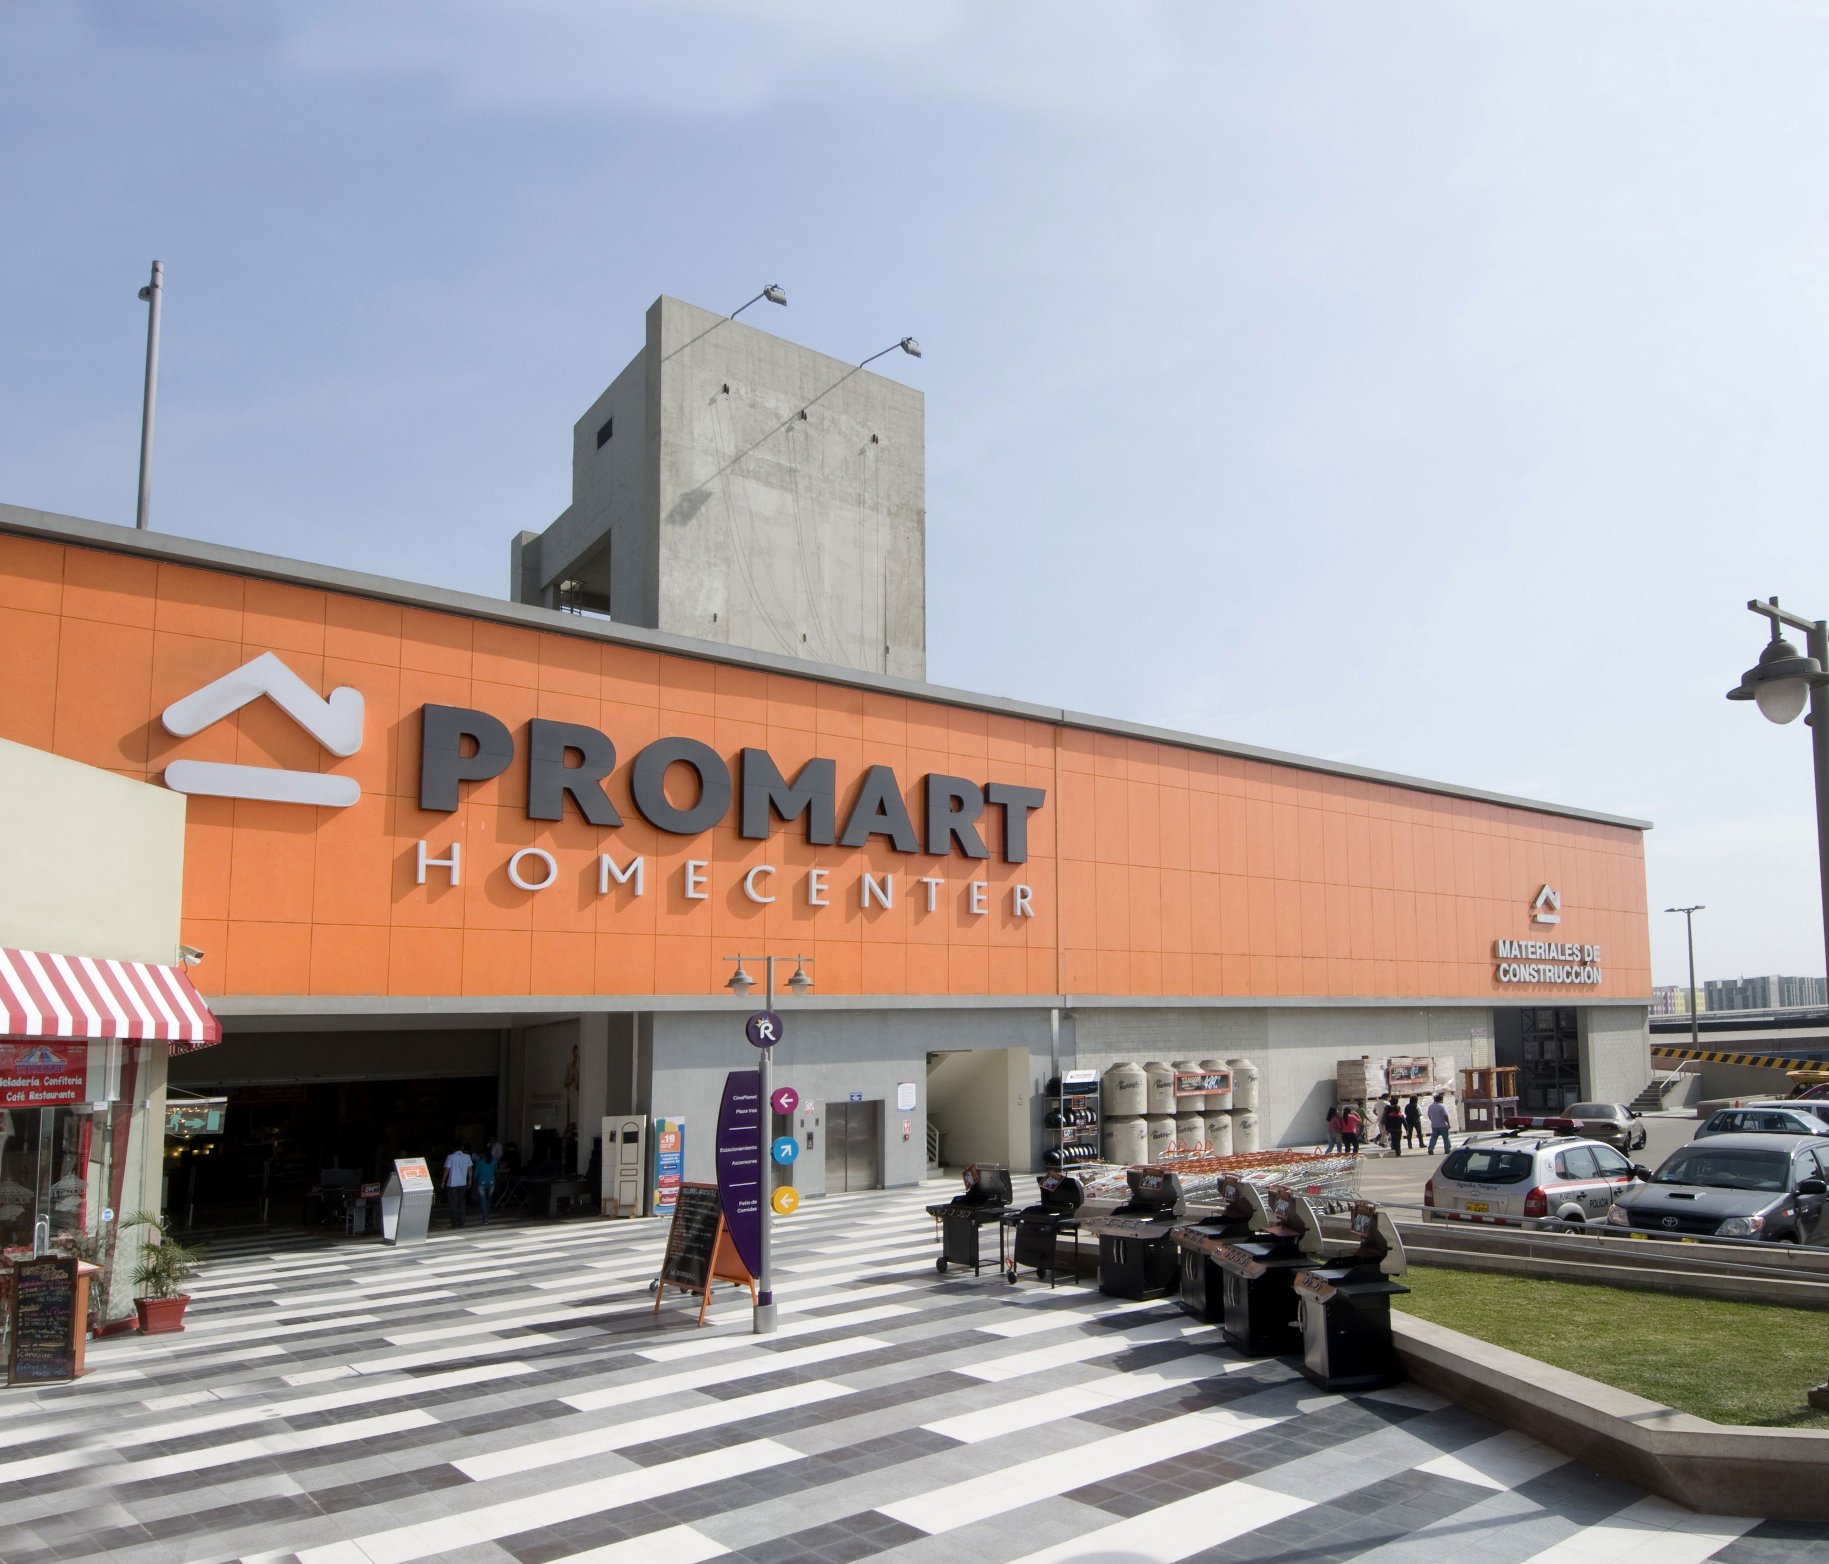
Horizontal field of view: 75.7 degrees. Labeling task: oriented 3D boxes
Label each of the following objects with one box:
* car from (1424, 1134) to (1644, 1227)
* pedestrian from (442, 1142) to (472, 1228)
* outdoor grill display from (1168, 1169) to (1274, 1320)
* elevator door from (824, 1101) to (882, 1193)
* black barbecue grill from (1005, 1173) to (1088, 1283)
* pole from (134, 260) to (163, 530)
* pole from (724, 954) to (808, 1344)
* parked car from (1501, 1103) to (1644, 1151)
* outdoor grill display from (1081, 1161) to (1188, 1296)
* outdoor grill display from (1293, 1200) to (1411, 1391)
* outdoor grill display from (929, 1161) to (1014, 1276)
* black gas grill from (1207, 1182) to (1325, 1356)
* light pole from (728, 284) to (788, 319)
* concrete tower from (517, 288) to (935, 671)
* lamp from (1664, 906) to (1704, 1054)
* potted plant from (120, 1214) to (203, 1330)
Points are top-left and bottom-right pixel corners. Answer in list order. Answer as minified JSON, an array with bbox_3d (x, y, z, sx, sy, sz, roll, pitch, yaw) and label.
[{"bbox_3d":[10.120,6.330,18.470,4.300,1.720,1.830,5,-10,-34],"label":"car"},{"bbox_3d":[-9.773,8.656,25.257,0.550,1.720,0.350,4,-12,-25],"label":"pedestrian"},{"bbox_3d":[3.315,5.092,12.930,0.720,1.420,1.280,0,-11,-8],"label":"outdoor grill display"},{"bbox_3d":[-1.507,8.986,28.977,1.500,2.100,0.150,7,-13,-35],"label":"elevator door"},{"bbox_3d":[1.693,5.765,15.224,0.680,1.380,1.120,9,-15,-41],"label":"black barbecue grill"},{"bbox_3d":[-16.681,-8.230,25.600,0.380,6.700,0.320,7,-13,-35],"label":"pole"},{"bbox_3d":[-1.514,3.720,12.100,0.950,3.950,0.300,5,-10,-35],"label":"pole"},{"bbox_3d":[19.970,9.950,34.000,1.720,1.420,4.400,-8,-11,39],"label":"parked car"},{"bbox_3d":[2.719,5.488,14.397,0.720,1.420,1.280,7,-13,-35],"label":"outdoor grill display"},{"bbox_3d":[3.723,4.379,10.113,0.720,1.400,1.120,0,-11,-5],"label":"outdoor grill display"},{"bbox_3d":[0.781,6.083,16.401,0.680,1.420,1.120,9,-15,-42],"label":"outdoor grill display"},{"bbox_3d":[3.055,4.241,10.250,0.800,1.420,1.220,-1,-8,3],"label":"black gas grill"},{"bbox_3d":[-4.021,-12.212,29.961,0.500,0.700,2.000,7,-13,-35],"label":"light pole"},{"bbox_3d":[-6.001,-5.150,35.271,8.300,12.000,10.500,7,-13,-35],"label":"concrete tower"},{"bbox_3d":[42.103,11.364,64.000,2.000,9.400,0.400,5,-10,-35],"label":"lamp"},{"bbox_3d":[-8.617,5.629,13.500,0.700,1.360,0.720,-1,-8,0],"label":"potted plant"}]

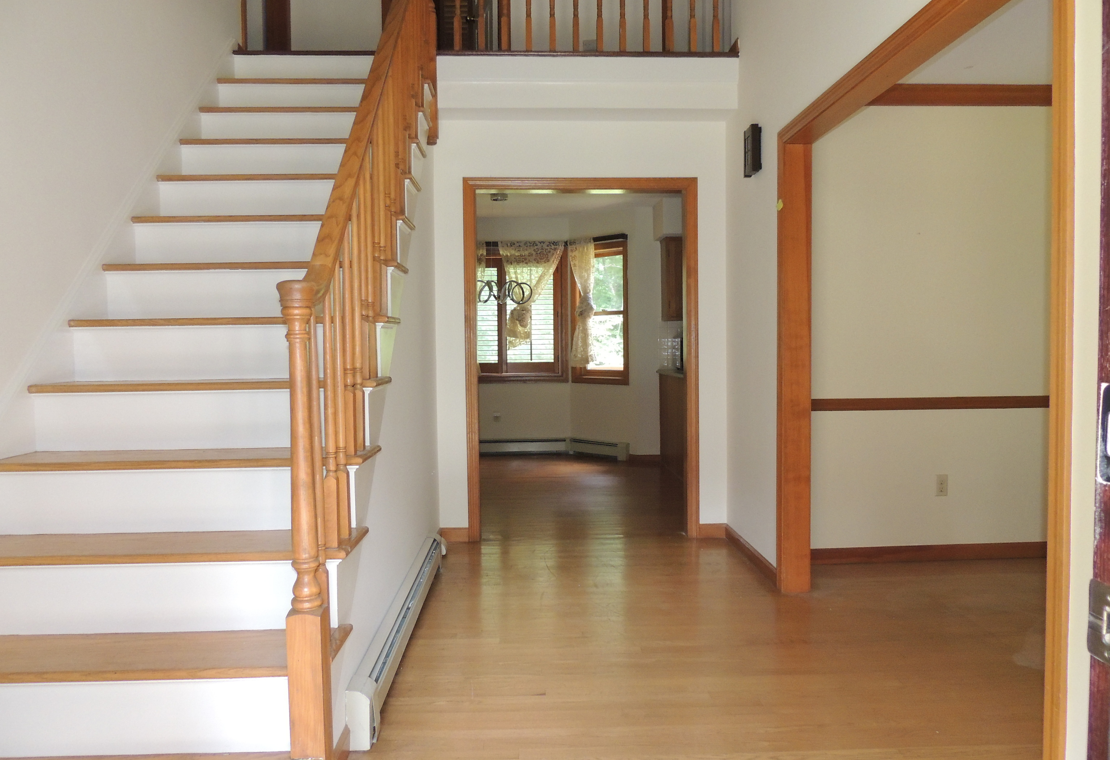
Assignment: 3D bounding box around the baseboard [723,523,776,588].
[{"bbox_3d":[1.031,0.912,4.112,0.016,0.084,0.931,-1,2,-2],"label":"baseboard"}]

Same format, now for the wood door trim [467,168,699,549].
[{"bbox_3d":[0.162,-0.116,4.560,1.362,2.122,0.148,-1,2,-2],"label":"wood door trim"}]

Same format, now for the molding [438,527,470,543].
[{"bbox_3d":[-0.588,0.909,4.509,0.168,0.084,0.016,-1,2,-2],"label":"molding"}]

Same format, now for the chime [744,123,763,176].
[{"bbox_3d":[0.997,-1.153,3.883,0.046,0.235,0.134,-1,2,-2],"label":"chime"}]

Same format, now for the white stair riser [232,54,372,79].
[{"bbox_3d":[-1.190,-1.640,4.125,1.033,0.185,0.020,-1,2,-2],"label":"white stair riser"}]

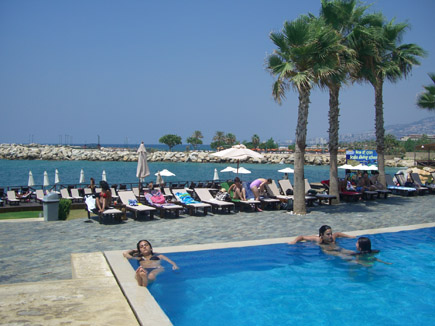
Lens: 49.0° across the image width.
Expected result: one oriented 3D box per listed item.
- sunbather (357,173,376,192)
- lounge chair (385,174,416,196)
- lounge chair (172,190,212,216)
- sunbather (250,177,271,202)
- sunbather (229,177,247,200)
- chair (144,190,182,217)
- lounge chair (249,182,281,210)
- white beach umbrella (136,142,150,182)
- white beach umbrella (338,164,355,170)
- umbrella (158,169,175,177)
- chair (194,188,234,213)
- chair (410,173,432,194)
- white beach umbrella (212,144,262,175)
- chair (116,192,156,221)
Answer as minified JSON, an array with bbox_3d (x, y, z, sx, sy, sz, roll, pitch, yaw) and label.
[{"bbox_3d":[6.554,0.917,21.000,0.850,1.100,0.600,2,3,37],"label":"sunbather"},{"bbox_3d":[8.294,1.112,22.230,0.650,0.920,1.780,-1,3,-30],"label":"lounge chair"},{"bbox_3d":[-0.955,1.408,16.773,0.650,0.760,1.880,-1,3,-30],"label":"lounge chair"},{"bbox_3d":[1.521,1.123,16.500,0.780,1.140,0.450,1,2,3],"label":"sunbather"},{"bbox_3d":[0.760,0.946,17.827,0.520,0.860,0.680,-1,3,-30],"label":"sunbather"},{"bbox_3d":[-1.861,1.326,15.692,0.620,0.720,1.900,0,2,-27],"label":"chair"},{"bbox_3d":[1.607,1.303,18.265,0.650,0.850,1.820,-1,3,-30],"label":"lounge chair"},{"bbox_3d":[-2.591,0.459,16.545,0.480,2.370,0.480,1,2,0],"label":"white beach umbrella"},{"bbox_3d":[14.534,1.314,54.042,1.950,2.200,1.950,1,2,0],"label":"white beach umbrella"},{"bbox_3d":[-4.543,1.671,42.042,1.950,2.200,1.950,1,2,0],"label":"umbrella"},{"bbox_3d":[-0.144,1.393,17.269,0.650,0.750,1.900,-1,3,-30],"label":"chair"},{"bbox_3d":[9.997,1.100,23.000,0.620,0.880,1.750,0,2,-22],"label":"chair"},{"bbox_3d":[0.775,0.487,18.534,2.200,2.460,2.200,-1,3,-30],"label":"white beach umbrella"},{"bbox_3d":[-2.614,1.334,15.279,0.620,0.720,1.900,0,2,-27],"label":"chair"}]

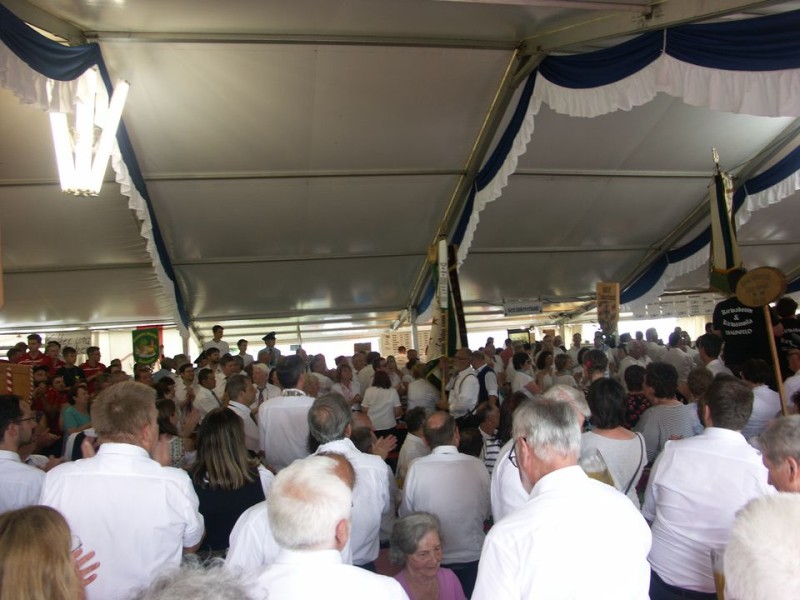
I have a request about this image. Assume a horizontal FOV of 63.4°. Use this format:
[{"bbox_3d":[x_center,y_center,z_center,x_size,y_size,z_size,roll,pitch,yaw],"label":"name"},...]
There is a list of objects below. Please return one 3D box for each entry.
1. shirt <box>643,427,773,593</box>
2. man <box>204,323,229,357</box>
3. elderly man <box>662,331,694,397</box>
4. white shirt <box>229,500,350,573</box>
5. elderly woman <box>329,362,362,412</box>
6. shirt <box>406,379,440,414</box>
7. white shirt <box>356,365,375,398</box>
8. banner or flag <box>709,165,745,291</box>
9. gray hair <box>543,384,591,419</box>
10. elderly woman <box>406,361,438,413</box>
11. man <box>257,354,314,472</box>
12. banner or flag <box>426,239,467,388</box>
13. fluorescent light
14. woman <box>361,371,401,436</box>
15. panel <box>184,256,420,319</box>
[{"bbox_3d":[1.282,0.864,2.680,0.520,0.640,0.310,-5,-5,8],"label":"shirt"},{"bbox_3d":[-2.953,1.291,10.626,0.480,1.750,0.320,-1,-6,-37],"label":"man"},{"bbox_3d":[3.439,1.254,7.860,0.340,1.720,0.500,-1,-4,-45],"label":"elderly man"},{"bbox_3d":[-0.328,0.944,2.035,0.480,0.620,0.330,-4,-3,17],"label":"white shirt"},{"bbox_3d":[-0.634,1.606,8.031,0.460,1.620,0.360,-2,-5,-27],"label":"elderly woman"},{"bbox_3d":[0.287,1.251,7.900,0.460,0.600,0.300,-3,-5,-12],"label":"shirt"},{"bbox_3d":[-0.346,1.143,8.284,0.460,0.660,0.280,-4,-3,3],"label":"white shirt"},{"bbox_3d":[3.177,-0.681,6.271,0.330,1.240,0.250,-3,-3,0],"label":"banner or flag"},{"bbox_3d":[0.644,0.427,2.496,0.180,0.170,0.200,-6,-4,41],"label":"gray hair"},{"bbox_3d":[0.322,1.564,7.832,0.470,1.600,0.350,-3,-5,-12],"label":"elderly woman"},{"bbox_3d":[-0.704,1.266,4.475,0.520,1.770,0.340,-5,-5,7],"label":"man"},{"bbox_3d":[0.488,0.170,7.100,0.440,1.650,0.320,-4,-5,-3],"label":"banner or flag"},{"bbox_3d":[-3.524,-1.883,7.370,0.800,1.280,0.780,-3,-3,-10],"label":"fluorescent light"},{"bbox_3d":[-0.153,1.561,6.963,0.470,1.580,0.300,-4,-3,3],"label":"woman"},{"bbox_3d":[-1.995,-0.255,13.710,5.000,0.120,2.600,-3,-24,-11],"label":"panel"}]

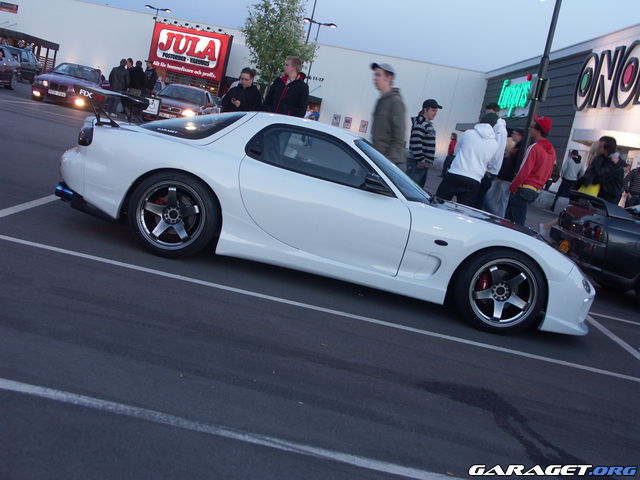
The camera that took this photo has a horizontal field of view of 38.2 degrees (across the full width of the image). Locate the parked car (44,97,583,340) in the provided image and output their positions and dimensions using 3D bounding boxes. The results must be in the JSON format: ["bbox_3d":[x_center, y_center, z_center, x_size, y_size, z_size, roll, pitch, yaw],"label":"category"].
[{"bbox_3d":[0.166,-0.303,7.479,4.320,1.200,1.770,13,8,2],"label":"parked car"}]

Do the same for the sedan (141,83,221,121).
[{"bbox_3d":[-4.323,-4.140,29.047,1.700,1.410,4.400,12,8,-1],"label":"sedan"}]

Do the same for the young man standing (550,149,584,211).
[{"bbox_3d":[6.530,-1.550,24.290,0.580,1.760,0.480,7,9,-33],"label":"young man standing"}]

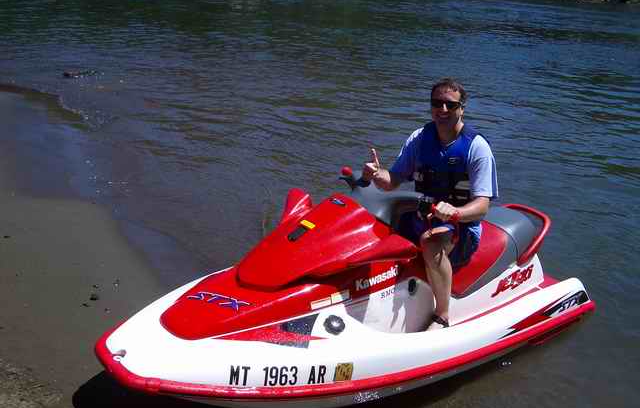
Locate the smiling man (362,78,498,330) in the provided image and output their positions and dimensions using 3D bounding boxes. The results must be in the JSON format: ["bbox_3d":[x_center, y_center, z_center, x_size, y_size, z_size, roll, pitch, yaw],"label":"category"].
[{"bbox_3d":[0.570,-0.020,3.340,0.760,1.230,0.740,14,22,28],"label":"smiling man"}]

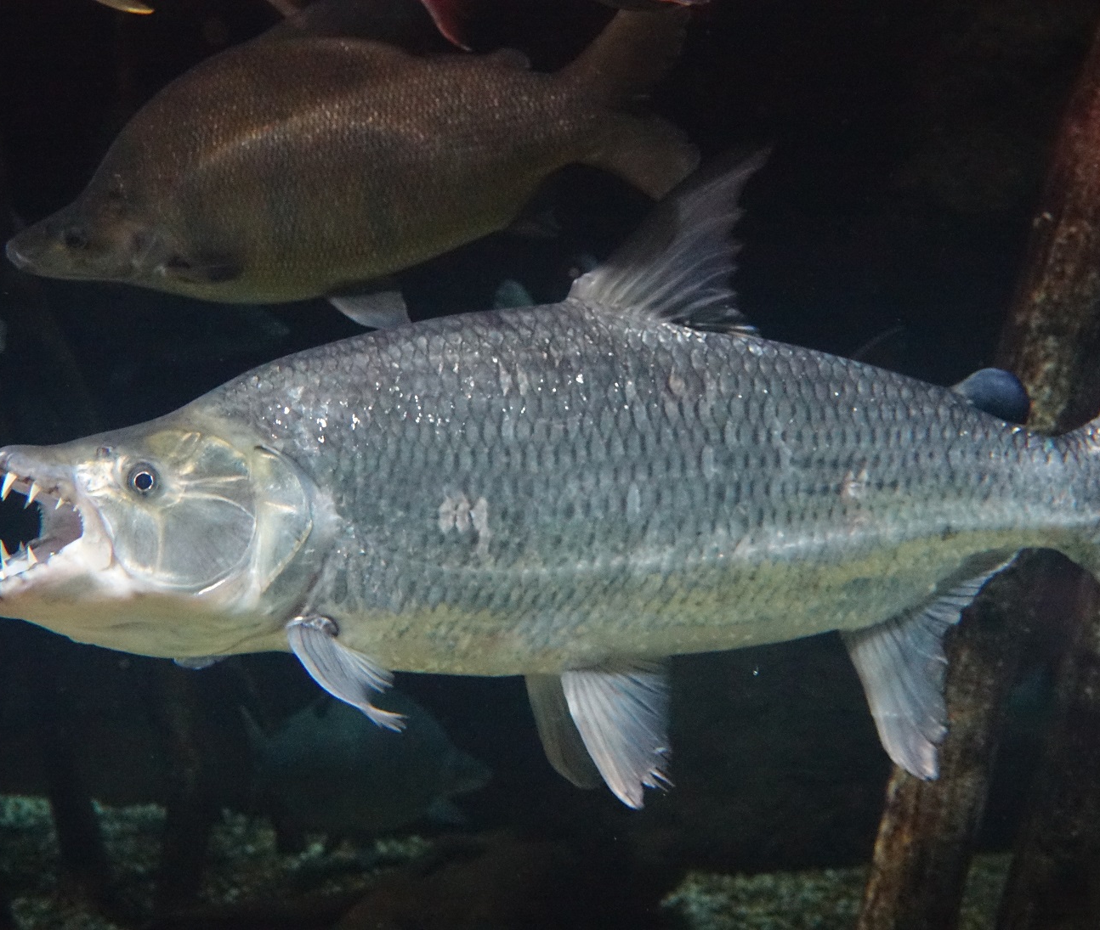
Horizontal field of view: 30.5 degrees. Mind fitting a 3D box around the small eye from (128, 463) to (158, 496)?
[{"bbox_3d":[-0.267,0.010,1.320,0.021,0.022,0.012,0,0,-7],"label":"small eye"}]

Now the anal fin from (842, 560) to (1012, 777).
[{"bbox_3d":[0.279,0.153,1.500,0.128,0.160,0.020,0,0,-15],"label":"anal fin"}]

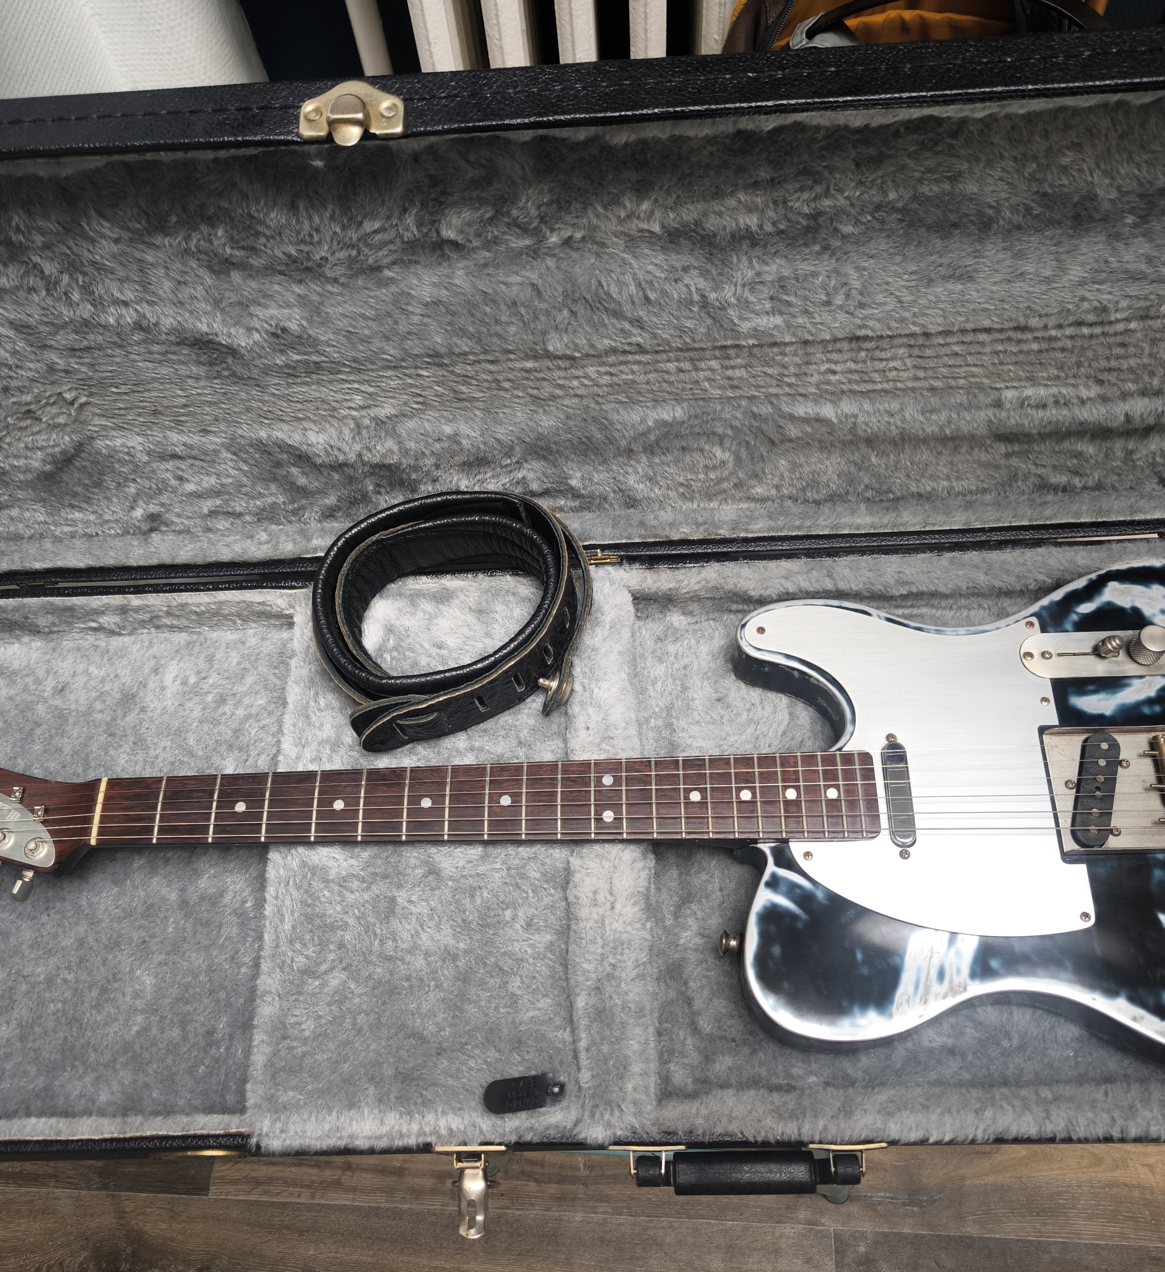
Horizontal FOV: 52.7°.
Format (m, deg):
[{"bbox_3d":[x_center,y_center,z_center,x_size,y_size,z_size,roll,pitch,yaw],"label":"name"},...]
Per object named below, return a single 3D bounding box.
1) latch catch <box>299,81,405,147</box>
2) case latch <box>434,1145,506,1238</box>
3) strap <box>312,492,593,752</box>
[{"bbox_3d":[-0.090,-0.207,0.457,0.041,0.011,0.031,-2,66,3],"label":"latch catch"},{"bbox_3d":[-0.059,0.297,0.628,0.038,0.028,0.045,-2,63,3],"label":"case latch"},{"bbox_3d":[-0.080,-0.008,0.756,0.175,0.070,0.152,-2,63,3],"label":"strap"}]

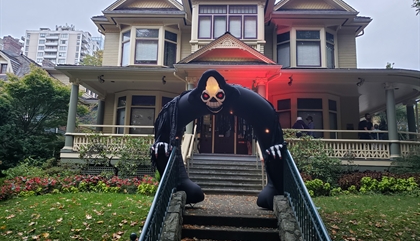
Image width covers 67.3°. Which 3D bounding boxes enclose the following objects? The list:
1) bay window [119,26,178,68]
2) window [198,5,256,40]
[{"bbox_3d":[-2.920,-3.370,14.792,2.750,1.950,0.700,1,-9,3],"label":"bay window"},{"bbox_3d":[0.685,-3.799,12.475,2.400,1.500,0.450,1,-9,3],"label":"window"}]

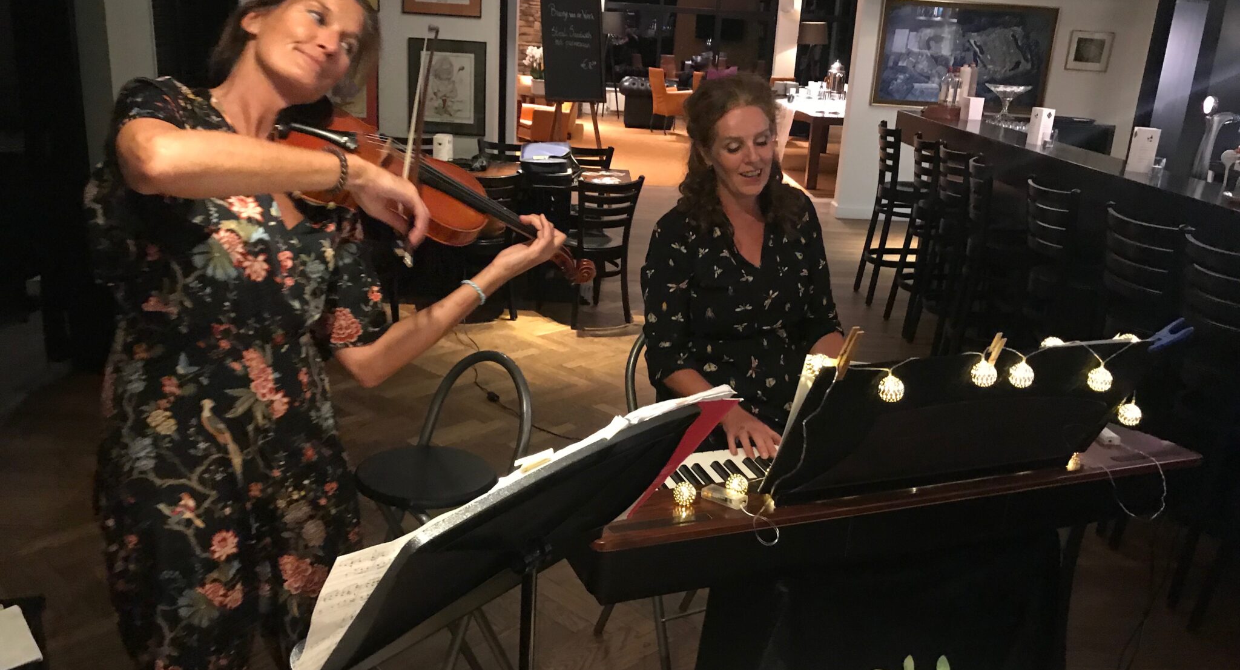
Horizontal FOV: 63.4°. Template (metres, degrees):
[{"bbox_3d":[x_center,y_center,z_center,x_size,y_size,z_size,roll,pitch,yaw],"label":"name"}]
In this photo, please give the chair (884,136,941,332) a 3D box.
[{"bbox_3d":[1.913,-0.566,5.878,0.500,1.155,0.430,3,17,-1],"label":"chair"}]

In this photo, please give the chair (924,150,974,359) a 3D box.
[{"bbox_3d":[1.907,-0.430,5.371,0.482,1.138,0.431,3,17,-1],"label":"chair"}]

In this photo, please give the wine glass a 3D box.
[{"bbox_3d":[2.943,-1.740,7.583,0.335,0.290,0.335,3,17,0],"label":"wine glass"}]

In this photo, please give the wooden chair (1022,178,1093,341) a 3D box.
[{"bbox_3d":[1.875,-0.055,4.130,0.482,1.138,0.431,3,17,-1],"label":"wooden chair"}]

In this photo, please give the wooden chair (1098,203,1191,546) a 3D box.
[{"bbox_3d":[1.942,0.169,3.463,0.510,1.155,0.440,2,17,-4],"label":"wooden chair"}]

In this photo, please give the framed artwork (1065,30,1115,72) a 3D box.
[{"bbox_3d":[4.312,-2.593,9.187,0.392,0.349,0.031,3,17,-1],"label":"framed artwork"}]

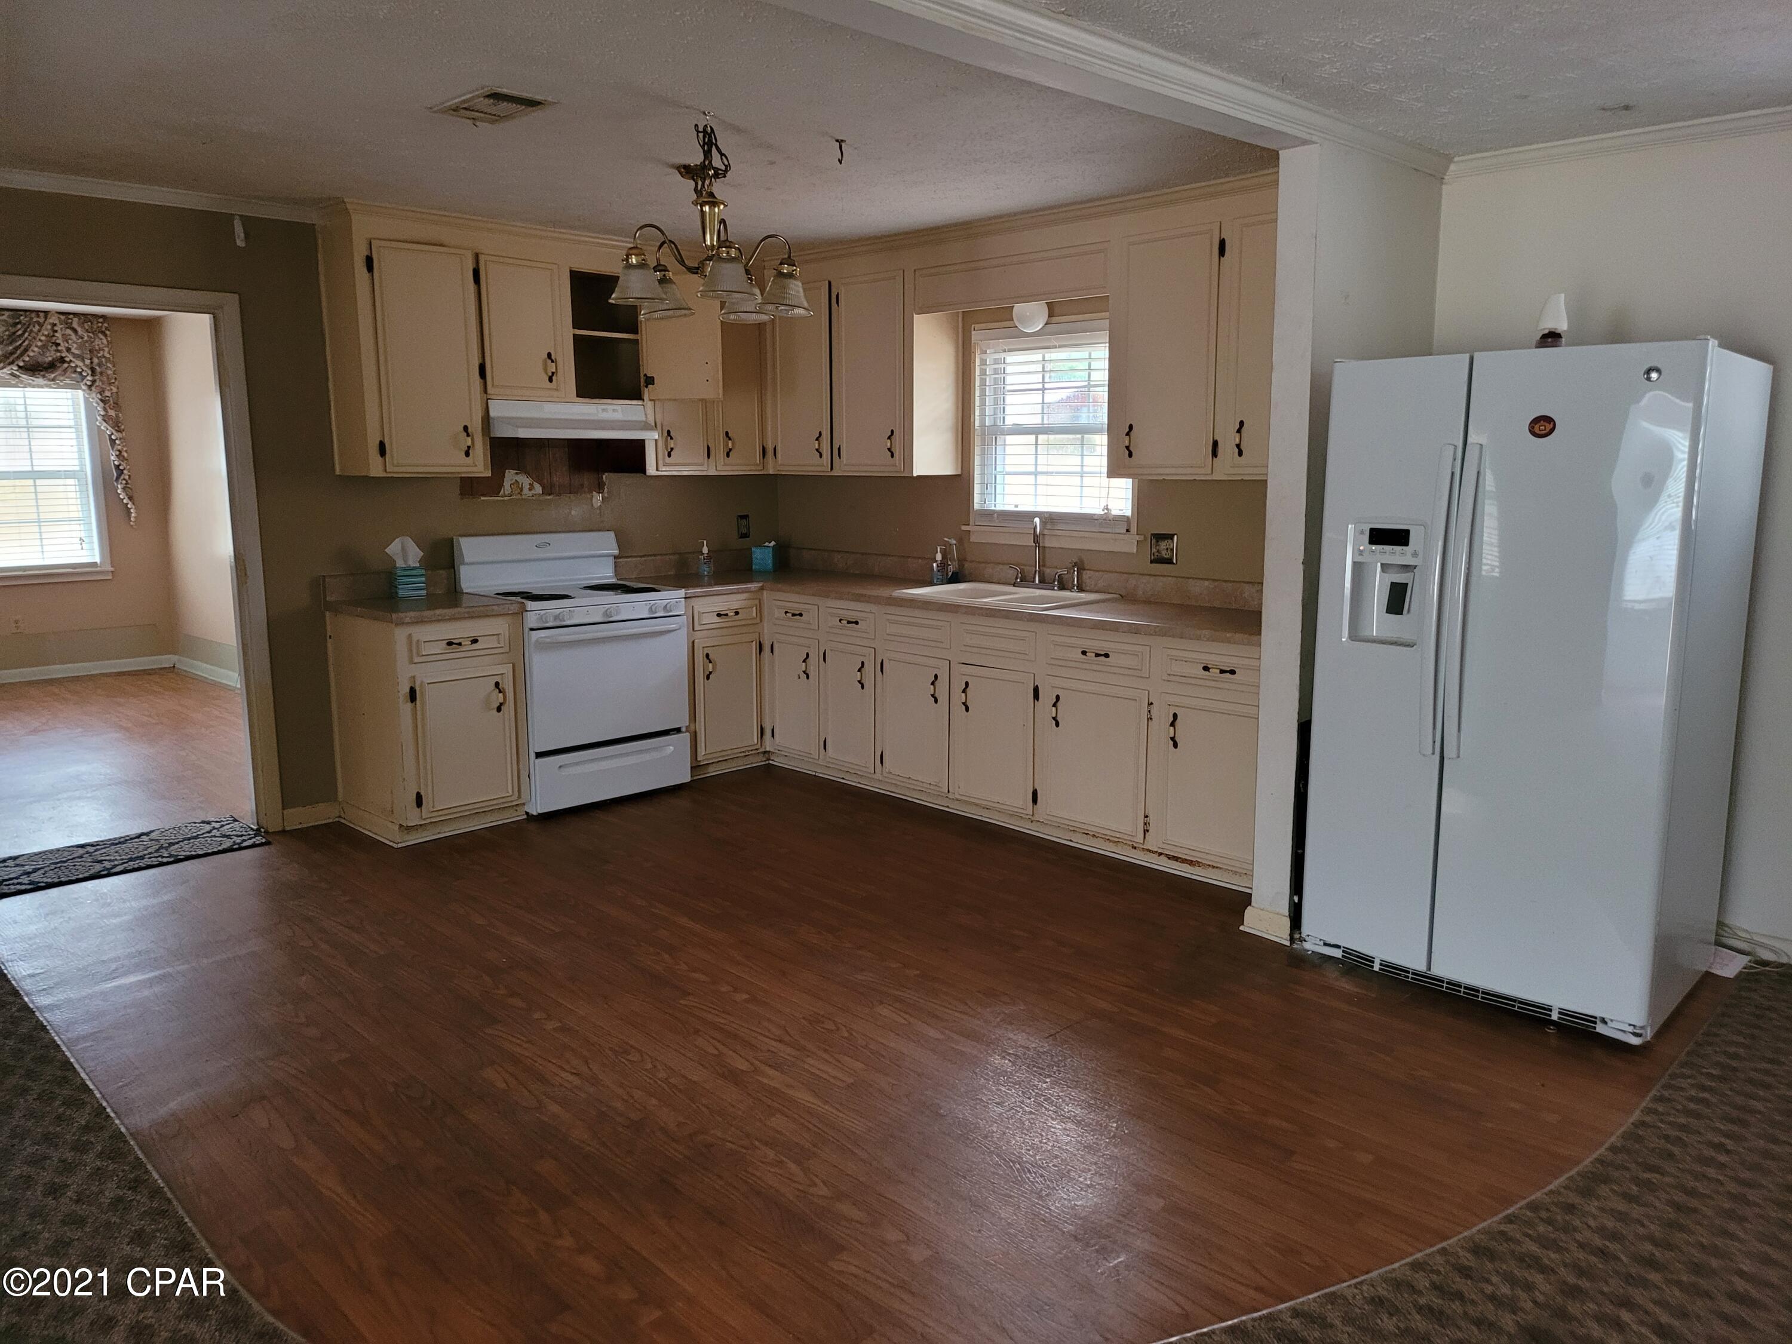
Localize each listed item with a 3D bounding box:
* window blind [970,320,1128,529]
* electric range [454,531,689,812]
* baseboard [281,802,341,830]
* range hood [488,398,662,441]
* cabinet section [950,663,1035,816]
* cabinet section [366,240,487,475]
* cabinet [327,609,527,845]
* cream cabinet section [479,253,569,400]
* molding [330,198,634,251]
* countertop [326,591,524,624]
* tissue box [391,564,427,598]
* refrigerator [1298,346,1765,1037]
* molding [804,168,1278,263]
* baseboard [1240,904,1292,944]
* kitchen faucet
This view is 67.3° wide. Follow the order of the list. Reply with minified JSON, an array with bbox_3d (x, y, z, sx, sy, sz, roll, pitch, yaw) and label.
[{"bbox_3d":[0.659,-1.042,5.761,0.060,0.858,0.870,-9,13,-44],"label":"window blind"},{"bbox_3d":[-1.406,-0.032,5.914,0.765,1.120,0.680,-9,13,-44],"label":"electric range"},{"bbox_3d":[-2.400,0.589,5.536,0.225,0.084,0.022,-9,13,-44],"label":"baseboard"},{"bbox_3d":[-1.465,-1.093,5.890,0.762,0.152,0.470,-9,13,-44],"label":"range hood"},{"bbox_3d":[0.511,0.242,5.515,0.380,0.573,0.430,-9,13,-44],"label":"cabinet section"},{"bbox_3d":[-1.925,-1.240,5.383,0.440,0.877,0.280,-9,13,-44],"label":"cabinet section"},{"bbox_3d":[-1.917,0.190,5.532,0.545,0.874,0.620,-9,13,-44],"label":"cabinet"},{"bbox_3d":[-1.618,-1.436,5.658,0.391,0.564,0.280,-9,13,-44],"label":"cream cabinet section"},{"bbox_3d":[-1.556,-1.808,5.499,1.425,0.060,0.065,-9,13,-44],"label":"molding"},{"bbox_3d":[-1.906,-0.262,5.436,0.555,0.045,0.630,-9,13,-44],"label":"countertop"},{"bbox_3d":[-2.027,-0.371,5.602,0.114,0.132,0.114,-6,11,-32],"label":"tissue box"},{"bbox_3d":[1.769,0.018,3.773,0.905,1.760,0.790,8,12,42],"label":"refrigerator"},{"bbox_3d":[0.457,-1.793,5.372,0.052,0.055,2.880,-9,13,-44],"label":"molding"},{"bbox_3d":[1.143,0.776,4.157,0.030,0.085,0.180,-9,13,-44],"label":"baseboard"},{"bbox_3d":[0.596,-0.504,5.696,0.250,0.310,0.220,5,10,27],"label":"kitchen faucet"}]

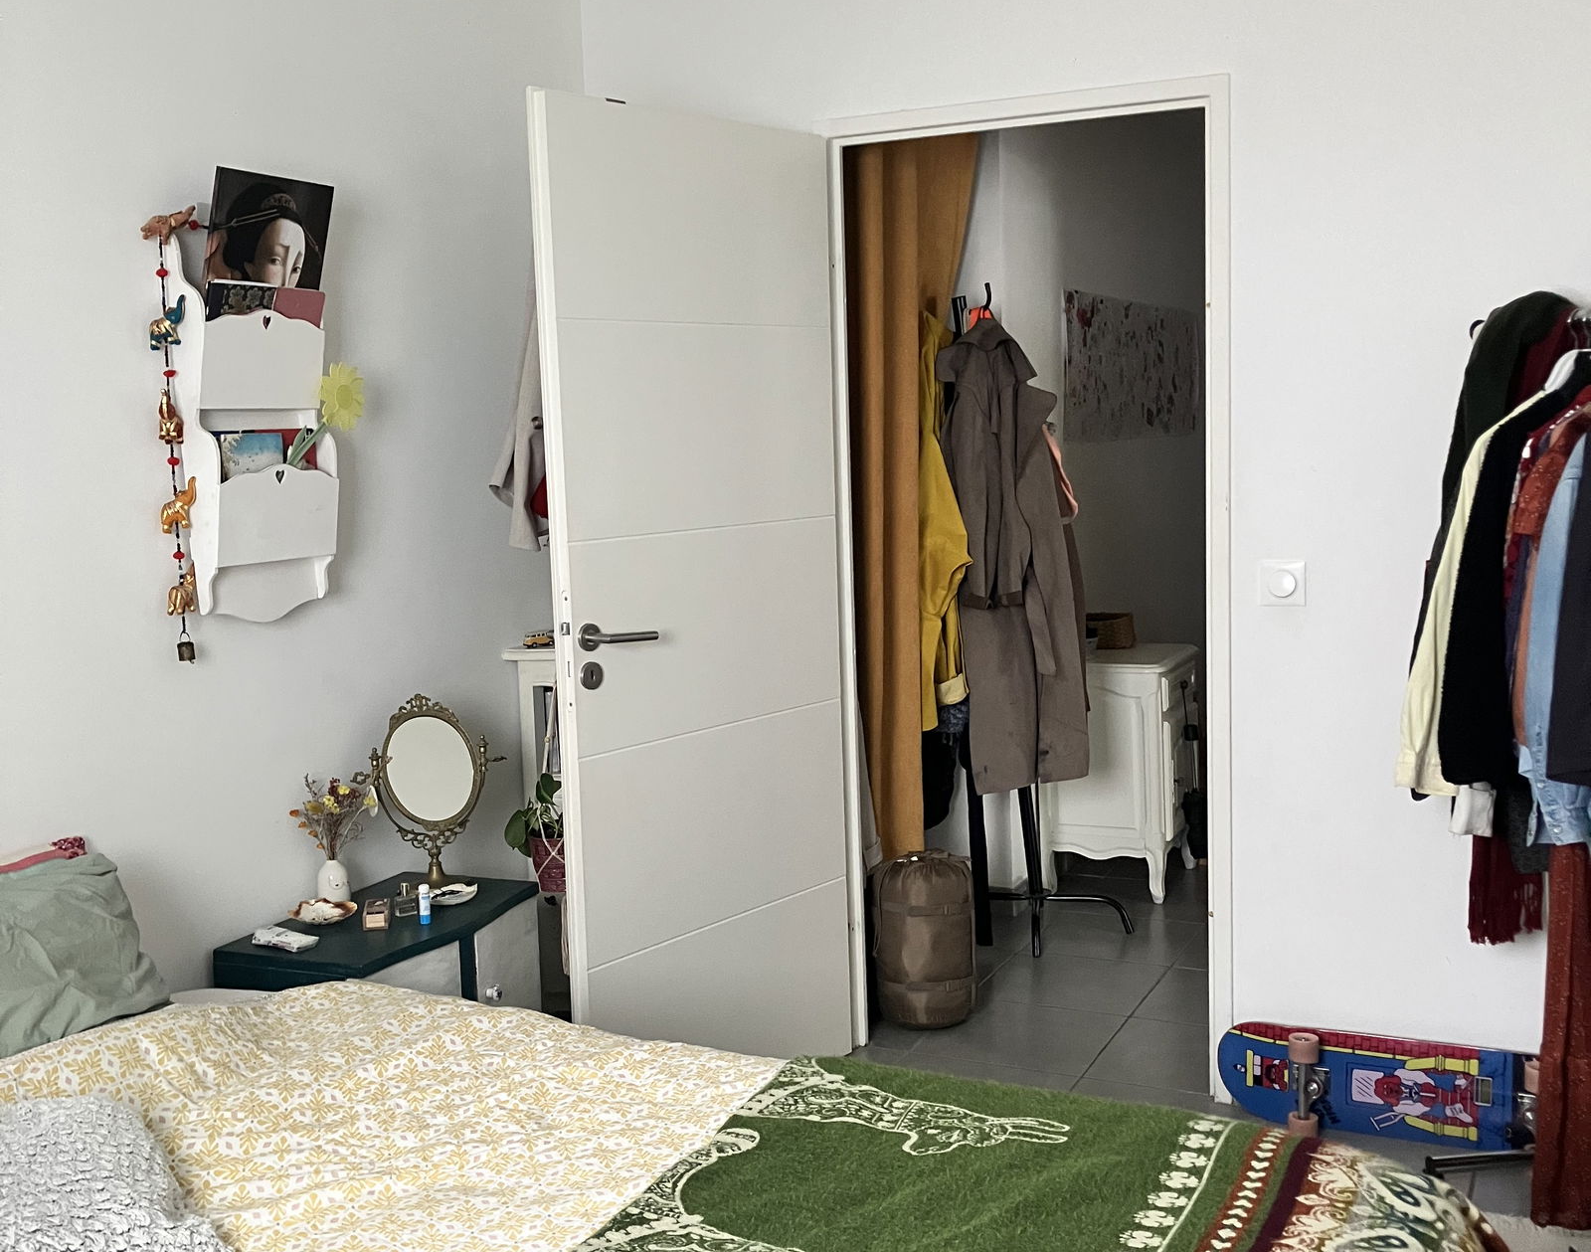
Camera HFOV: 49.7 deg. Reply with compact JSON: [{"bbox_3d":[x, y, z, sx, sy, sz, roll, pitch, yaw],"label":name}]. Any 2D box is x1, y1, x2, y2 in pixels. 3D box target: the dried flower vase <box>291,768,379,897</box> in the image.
[{"bbox_3d":[-0.850,0.400,3.144,0.160,0.258,0.140,-5,7,-24],"label":"dried flower vase"}]

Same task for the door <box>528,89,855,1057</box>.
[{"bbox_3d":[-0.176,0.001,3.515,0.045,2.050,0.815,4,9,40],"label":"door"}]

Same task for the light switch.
[{"bbox_3d":[0.961,-0.084,3.381,0.086,0.086,0.024,1,8,26],"label":"light switch"}]

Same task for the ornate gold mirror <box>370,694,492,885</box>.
[{"bbox_3d":[-0.696,0.323,3.272,0.228,0.372,0.115,-4,7,-19],"label":"ornate gold mirror"}]

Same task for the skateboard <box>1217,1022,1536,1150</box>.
[{"bbox_3d":[1.216,0.907,3.325,0.790,0.205,0.135,1,8,26],"label":"skateboard"}]

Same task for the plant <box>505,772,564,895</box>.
[{"bbox_3d":[-0.489,0.428,3.528,0.200,0.250,0.180,-3,7,-13],"label":"plant"}]

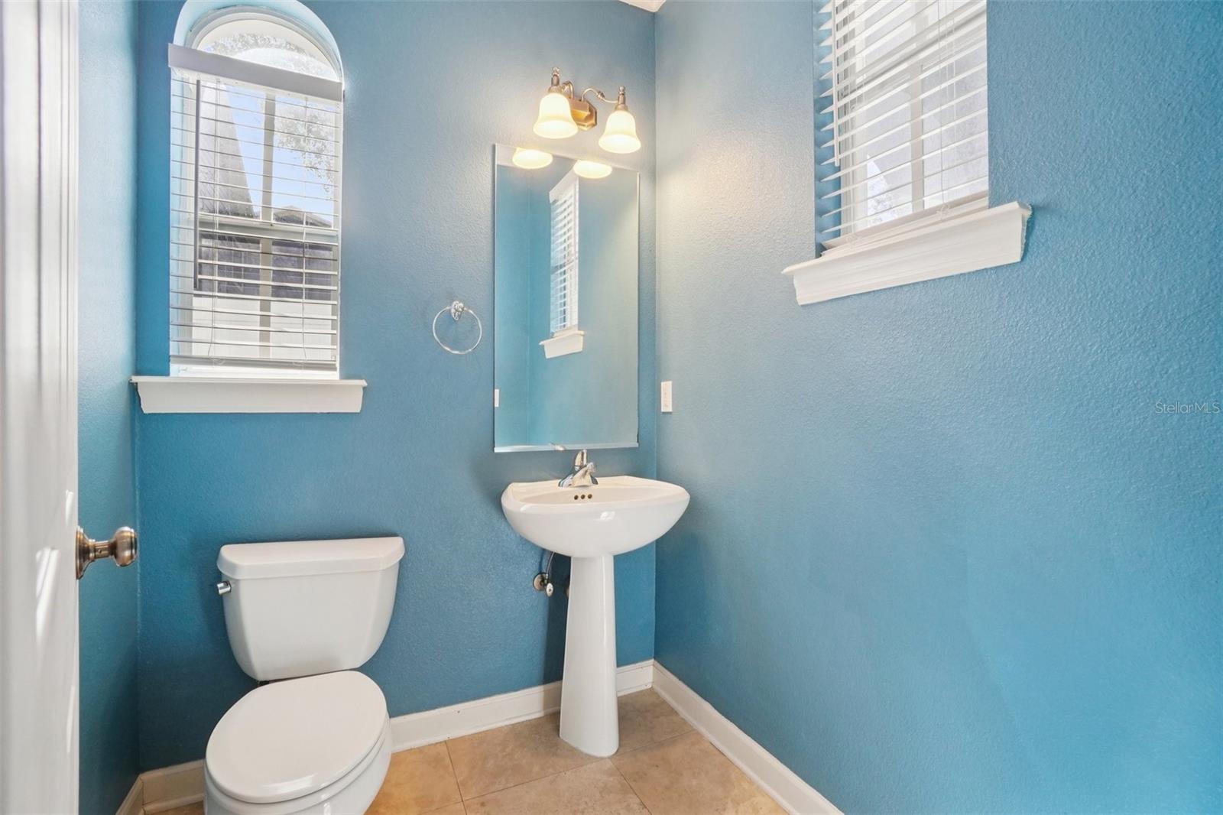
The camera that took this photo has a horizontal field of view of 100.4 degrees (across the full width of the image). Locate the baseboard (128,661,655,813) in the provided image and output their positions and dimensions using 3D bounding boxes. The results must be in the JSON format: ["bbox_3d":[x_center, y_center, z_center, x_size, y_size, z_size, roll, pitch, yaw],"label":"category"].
[{"bbox_3d":[-0.563,1.070,1.730,1.613,0.116,0.018,0,0,-24],"label":"baseboard"}]

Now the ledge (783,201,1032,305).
[{"bbox_3d":[0.619,-0.321,1.154,0.085,0.095,0.550,0,0,-27],"label":"ledge"}]

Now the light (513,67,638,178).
[{"bbox_3d":[-0.086,-1.064,1.828,0.415,0.228,0.205,0,0,-24],"label":"light"}]

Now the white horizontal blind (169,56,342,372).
[{"bbox_3d":[-1.054,-0.570,1.539,0.428,0.905,0.060,0,0,-24],"label":"white horizontal blind"}]

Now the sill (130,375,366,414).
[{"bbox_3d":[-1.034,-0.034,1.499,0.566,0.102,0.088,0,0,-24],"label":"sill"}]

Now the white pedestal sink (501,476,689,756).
[{"bbox_3d":[-0.048,0.700,1.691,0.605,0.857,0.500,0,0,-24],"label":"white pedestal sink"}]

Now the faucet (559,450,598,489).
[{"bbox_3d":[-0.102,0.216,1.813,0.152,0.135,0.140,0,0,-24],"label":"faucet"}]

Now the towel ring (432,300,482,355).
[{"bbox_3d":[-0.521,-0.271,1.718,0.158,0.182,0.064,0,0,-24],"label":"towel ring"}]

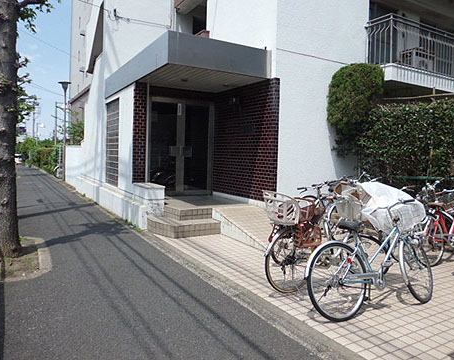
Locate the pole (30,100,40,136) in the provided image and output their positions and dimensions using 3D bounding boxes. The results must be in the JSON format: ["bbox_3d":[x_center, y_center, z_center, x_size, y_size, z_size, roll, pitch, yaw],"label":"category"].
[{"bbox_3d":[-30.907,-7.615,57.786,1.400,9.500,0.600,-1,4,-31],"label":"pole"}]

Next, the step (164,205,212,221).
[{"bbox_3d":[-0.754,0.636,7.058,0.751,0.187,0.609,-1,4,-31],"label":"step"}]

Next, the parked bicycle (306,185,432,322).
[{"bbox_3d":[1.385,0.688,3.398,1.710,1.020,0.560,-1,4,-27],"label":"parked bicycle"}]

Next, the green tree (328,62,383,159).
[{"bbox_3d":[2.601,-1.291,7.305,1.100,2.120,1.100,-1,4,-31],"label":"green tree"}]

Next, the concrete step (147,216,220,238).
[{"bbox_3d":[-0.801,0.852,6.668,1.090,0.196,0.982,-1,4,-31],"label":"concrete step"}]

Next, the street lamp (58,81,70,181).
[{"bbox_3d":[-7.934,-2.370,17.548,0.600,4.800,0.600,-1,4,-31],"label":"street lamp"}]

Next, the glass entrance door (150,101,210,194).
[{"bbox_3d":[-1.107,-0.777,8.802,1.718,2.345,0.096,-1,4,-31],"label":"glass entrance door"}]

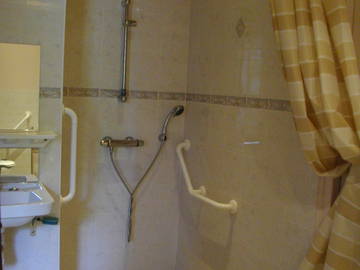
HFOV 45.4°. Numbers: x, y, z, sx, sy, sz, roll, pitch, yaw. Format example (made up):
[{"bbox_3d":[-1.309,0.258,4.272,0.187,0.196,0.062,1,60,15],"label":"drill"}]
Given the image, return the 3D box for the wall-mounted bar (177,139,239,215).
[{"bbox_3d":[0.153,0.243,2.668,0.090,0.345,0.635,0,7,-29],"label":"wall-mounted bar"}]

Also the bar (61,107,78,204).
[{"bbox_3d":[-0.602,0.110,2.302,0.089,0.545,0.065,0,7,-29],"label":"bar"}]

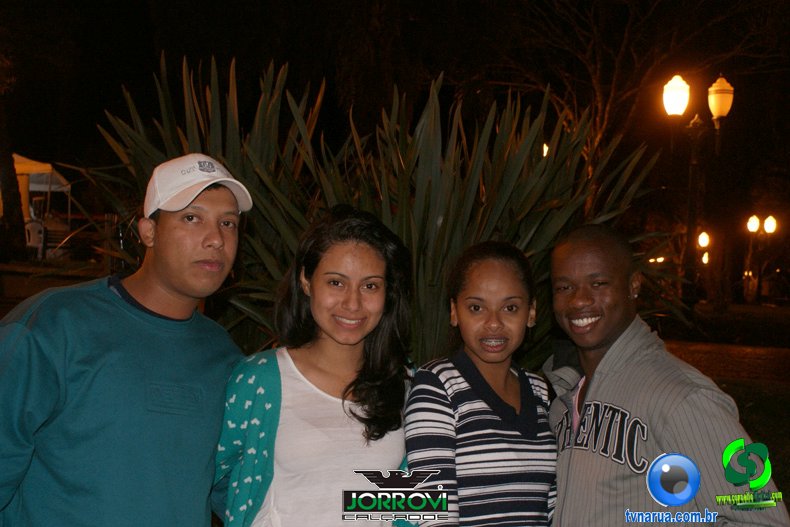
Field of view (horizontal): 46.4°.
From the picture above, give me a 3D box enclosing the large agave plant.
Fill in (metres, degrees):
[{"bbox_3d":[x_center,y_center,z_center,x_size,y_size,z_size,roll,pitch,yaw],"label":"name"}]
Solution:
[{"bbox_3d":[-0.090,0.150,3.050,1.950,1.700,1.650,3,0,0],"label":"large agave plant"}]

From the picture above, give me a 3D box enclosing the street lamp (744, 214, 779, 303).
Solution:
[{"bbox_3d":[14.274,-0.176,36.000,1.080,3.450,0.450,3,0,9],"label":"street lamp"}]

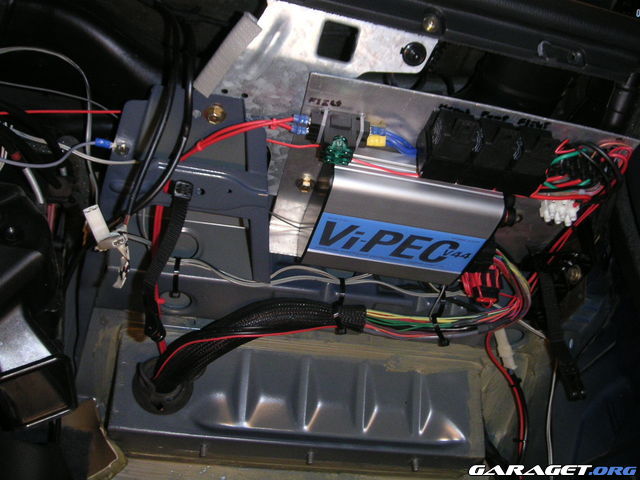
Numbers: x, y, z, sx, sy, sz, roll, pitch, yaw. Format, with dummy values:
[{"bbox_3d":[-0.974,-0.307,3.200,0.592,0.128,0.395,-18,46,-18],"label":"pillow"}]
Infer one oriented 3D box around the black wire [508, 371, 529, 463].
[{"bbox_3d":[0.172,0.153,0.610,0.016,0.080,0.013,-5,17,0],"label":"black wire"}]

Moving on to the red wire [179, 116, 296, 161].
[{"bbox_3d":[-0.062,-0.075,0.517,0.106,0.020,0.015,-13,-4,31],"label":"red wire"}]

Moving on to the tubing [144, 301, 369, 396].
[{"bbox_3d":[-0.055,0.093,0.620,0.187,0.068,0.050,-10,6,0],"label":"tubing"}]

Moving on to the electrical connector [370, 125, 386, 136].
[{"bbox_3d":[0.041,-0.076,0.487,0.011,0.007,0.007,5,6,-11],"label":"electrical connector"}]

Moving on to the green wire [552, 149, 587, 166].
[{"bbox_3d":[0.171,-0.057,0.482,0.024,0.011,0.010,5,6,-11],"label":"green wire"}]

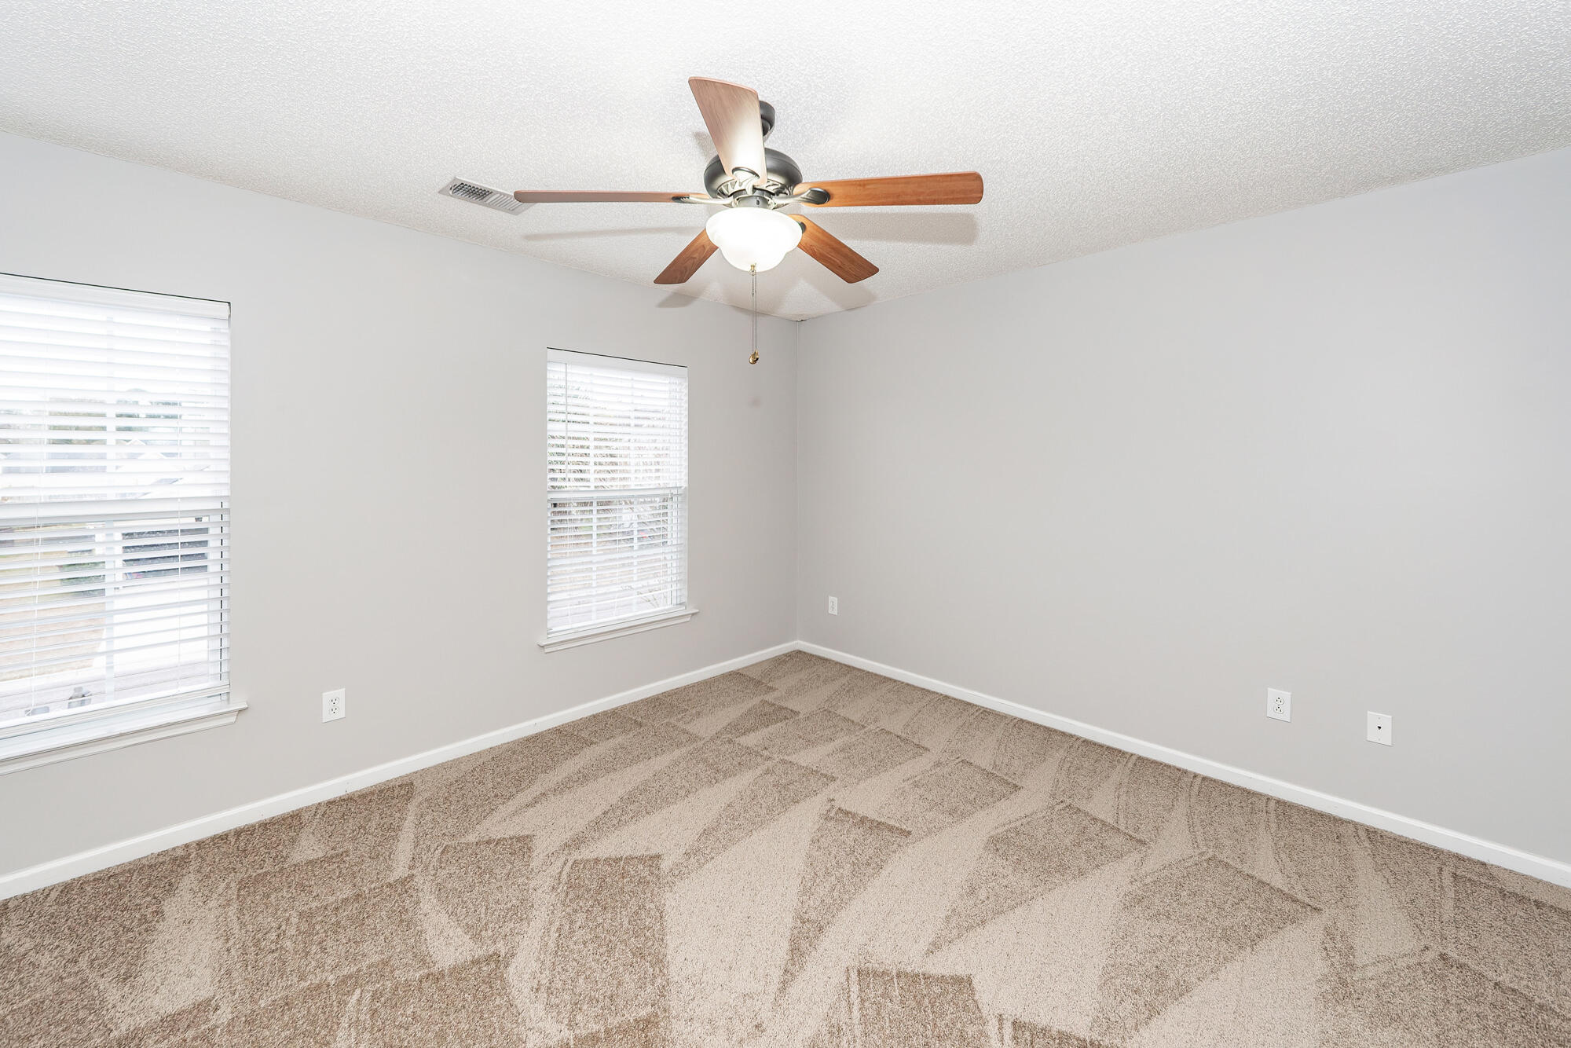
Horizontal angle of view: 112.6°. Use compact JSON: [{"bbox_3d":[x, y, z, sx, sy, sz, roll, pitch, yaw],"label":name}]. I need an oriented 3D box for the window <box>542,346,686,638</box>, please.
[{"bbox_3d":[-0.955,-0.196,3.070,0.850,1.520,0.060,-3,5,-41],"label":"window"}]

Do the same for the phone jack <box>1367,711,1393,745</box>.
[{"bbox_3d":[2.326,0.802,2.050,0.069,0.114,0.011,3,5,41],"label":"phone jack"}]

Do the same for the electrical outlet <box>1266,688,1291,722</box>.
[{"bbox_3d":[2.092,0.769,2.220,0.077,0.124,0.012,3,5,41],"label":"electrical outlet"}]

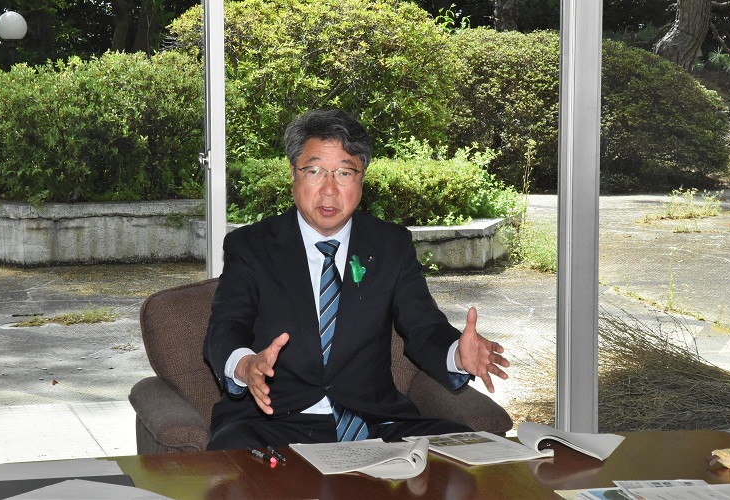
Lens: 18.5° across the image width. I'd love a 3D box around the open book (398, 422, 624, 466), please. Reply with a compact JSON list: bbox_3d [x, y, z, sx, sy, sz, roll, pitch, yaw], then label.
[{"bbox_3d":[0.344,0.397,4.875,0.380,0.050,0.330,-3,8,-24],"label":"open book"}]

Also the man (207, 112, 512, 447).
[{"bbox_3d":[-0.038,0.318,5.083,0.690,1.260,0.780,-1,7,-7],"label":"man"}]

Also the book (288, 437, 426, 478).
[{"bbox_3d":[-0.011,0.417,4.750,0.225,0.050,0.340,-2,8,-16],"label":"book"}]

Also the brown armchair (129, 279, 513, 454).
[{"bbox_3d":[-0.153,0.500,5.389,0.840,0.820,0.770,-1,8,-10],"label":"brown armchair"}]

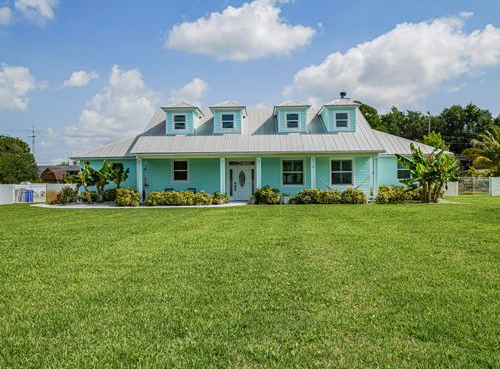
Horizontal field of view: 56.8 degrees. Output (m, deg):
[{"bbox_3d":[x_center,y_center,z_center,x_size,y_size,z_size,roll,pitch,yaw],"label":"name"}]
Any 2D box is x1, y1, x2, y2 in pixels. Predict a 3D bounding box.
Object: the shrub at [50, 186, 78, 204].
[{"bbox_3d":[-10.664,0.616,26.500,1.430,1.060,1.400,0,0,1],"label":"shrub"}]

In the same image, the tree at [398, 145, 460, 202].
[{"bbox_3d":[10.234,-0.636,26.500,3.670,3.430,3.100,0,0,1],"label":"tree"}]

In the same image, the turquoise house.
[{"bbox_3d":[0.650,-2.150,31.000,23.600,6.800,12.200,0,0,1],"label":"turquoise house"}]

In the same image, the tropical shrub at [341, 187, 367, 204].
[{"bbox_3d":[5.597,0.620,24.900,1.390,0.920,1.300,0,0,1],"label":"tropical shrub"}]

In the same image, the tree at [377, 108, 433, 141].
[{"bbox_3d":[20.860,-4.400,62.000,7.800,11.200,7.500,0,0,1],"label":"tree"}]

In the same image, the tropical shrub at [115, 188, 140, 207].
[{"bbox_3d":[-6.551,0.692,24.800,1.350,0.980,1.300,0,0,1],"label":"tropical shrub"}]

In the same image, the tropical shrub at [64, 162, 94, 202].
[{"bbox_3d":[-10.181,-0.134,27.600,1.790,2.480,1.700,0,0,1],"label":"tropical shrub"}]

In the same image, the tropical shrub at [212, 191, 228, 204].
[{"bbox_3d":[-1.581,0.727,24.900,0.880,0.720,0.850,0,0,1],"label":"tropical shrub"}]

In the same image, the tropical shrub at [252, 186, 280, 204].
[{"bbox_3d":[0.910,0.593,24.900,1.470,0.970,1.400,0,0,1],"label":"tropical shrub"}]

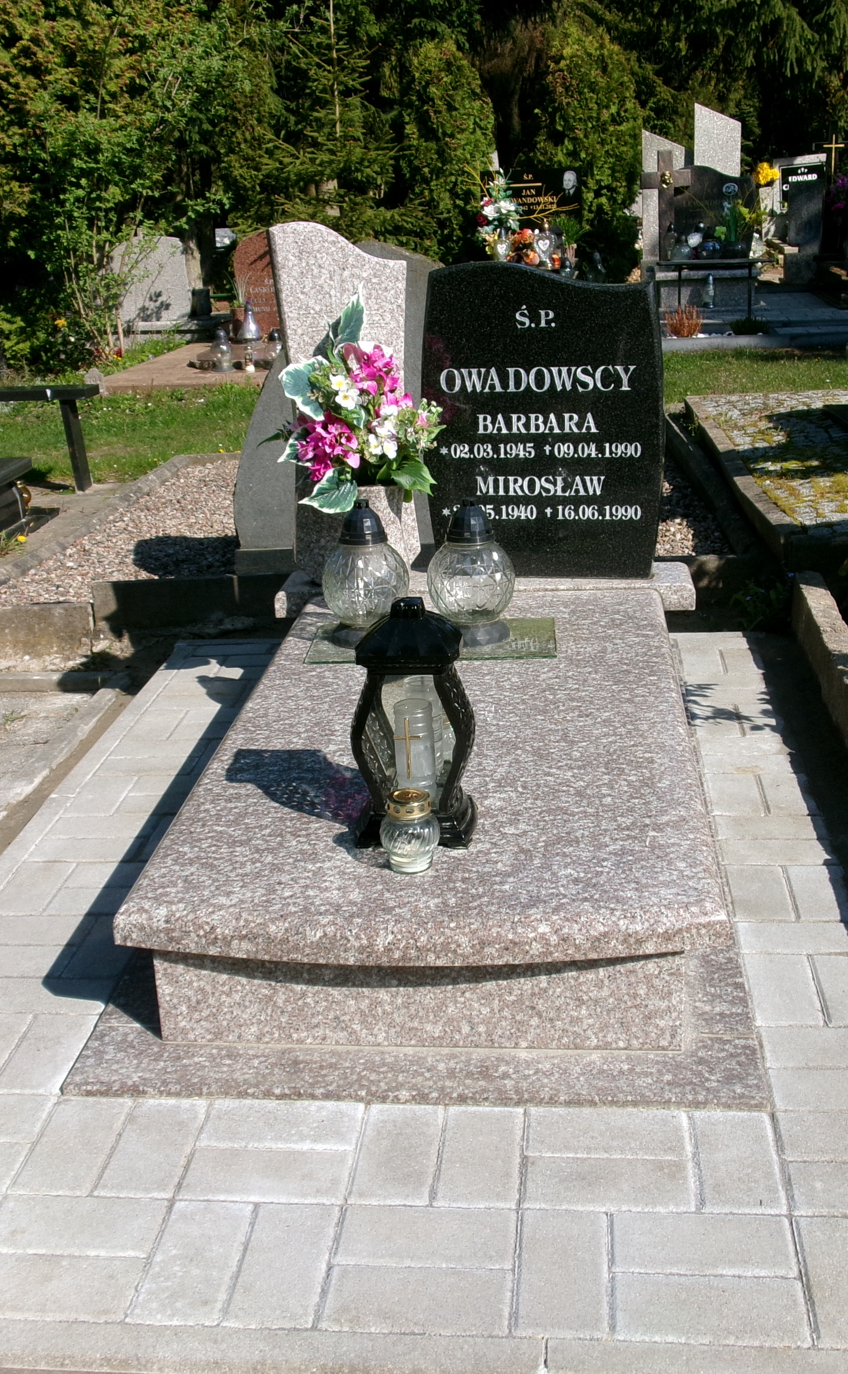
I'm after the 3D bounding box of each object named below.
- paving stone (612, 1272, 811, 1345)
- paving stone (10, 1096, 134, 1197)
[{"bbox_3d":[0.304,0.688,1.580,0.200,0.060,0.100,-1,19,6],"label":"paving stone"},{"bbox_3d":[-0.439,0.602,1.875,0.100,0.055,0.200,-1,19,6],"label":"paving stone"}]

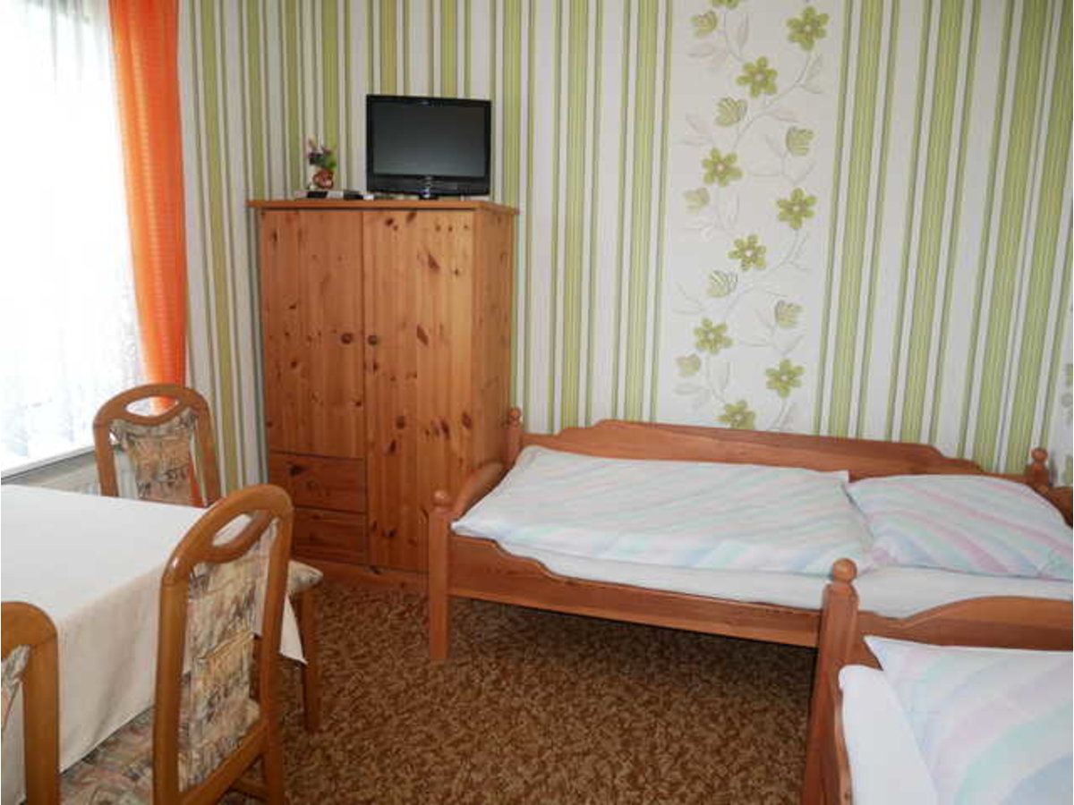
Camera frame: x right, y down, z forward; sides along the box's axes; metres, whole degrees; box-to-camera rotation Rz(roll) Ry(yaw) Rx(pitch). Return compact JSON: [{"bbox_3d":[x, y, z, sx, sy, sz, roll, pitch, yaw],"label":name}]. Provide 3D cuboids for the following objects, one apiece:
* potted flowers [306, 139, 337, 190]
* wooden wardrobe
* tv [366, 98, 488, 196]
[{"bbox_3d":[-0.857,-0.950,2.965,0.112,0.203,0.110,4,10,16],"label":"potted flowers"},{"bbox_3d":[-0.607,-0.033,3.097,0.952,1.508,0.467,4,10,15],"label":"wooden wardrobe"},{"bbox_3d":[-0.412,-0.958,2.859,0.469,0.401,0.160,0,10,-8],"label":"tv"}]

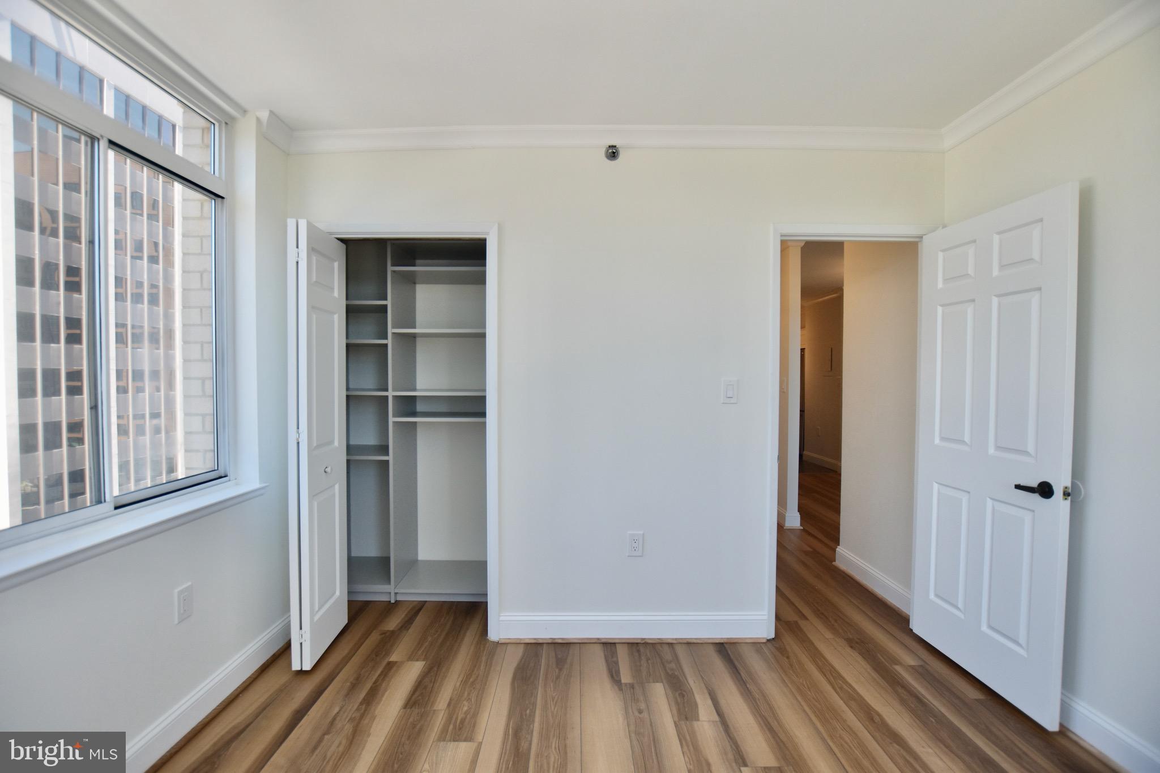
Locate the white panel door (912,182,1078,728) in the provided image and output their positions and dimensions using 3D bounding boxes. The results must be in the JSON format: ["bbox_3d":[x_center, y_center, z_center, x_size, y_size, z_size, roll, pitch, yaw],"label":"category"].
[{"bbox_3d":[1.752,0.262,2.107,0.038,2.030,0.710,0,1,-3],"label":"white panel door"}]

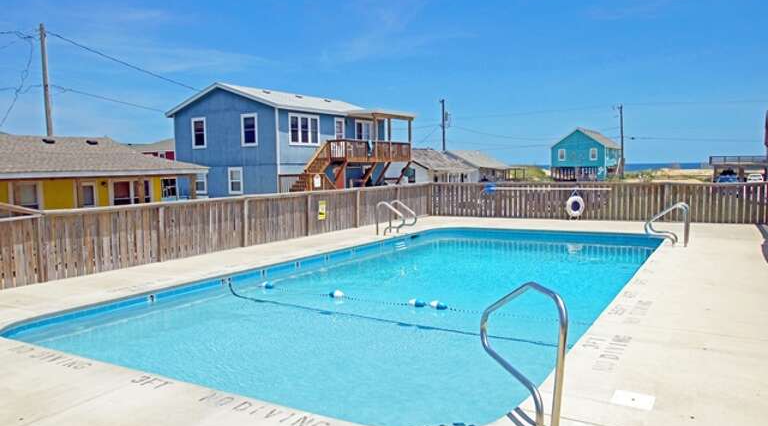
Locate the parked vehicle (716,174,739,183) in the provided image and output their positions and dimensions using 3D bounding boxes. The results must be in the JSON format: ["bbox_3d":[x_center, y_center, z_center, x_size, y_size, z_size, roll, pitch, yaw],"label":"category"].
[{"bbox_3d":[33.788,-3.034,56.719,1.820,1.480,4.500,2,5,29],"label":"parked vehicle"}]

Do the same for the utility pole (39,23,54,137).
[{"bbox_3d":[-17.884,-5.015,30.676,0.330,10.002,0.320,2,5,29],"label":"utility pole"}]

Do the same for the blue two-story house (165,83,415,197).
[{"bbox_3d":[-4.710,-3.575,32.635,9.112,6.439,10.854,2,5,29],"label":"blue two-story house"}]

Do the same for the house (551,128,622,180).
[{"bbox_3d":[29.240,-8.296,82.368,7.088,7.106,13.875,2,5,29],"label":"house"}]

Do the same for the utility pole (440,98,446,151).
[{"bbox_3d":[7.450,-8.667,70.541,0.550,10.370,0.420,2,5,29],"label":"utility pole"}]

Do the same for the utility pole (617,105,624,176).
[{"bbox_3d":[32.386,-9.650,78.517,0.550,10.331,0.400,2,5,29],"label":"utility pole"}]

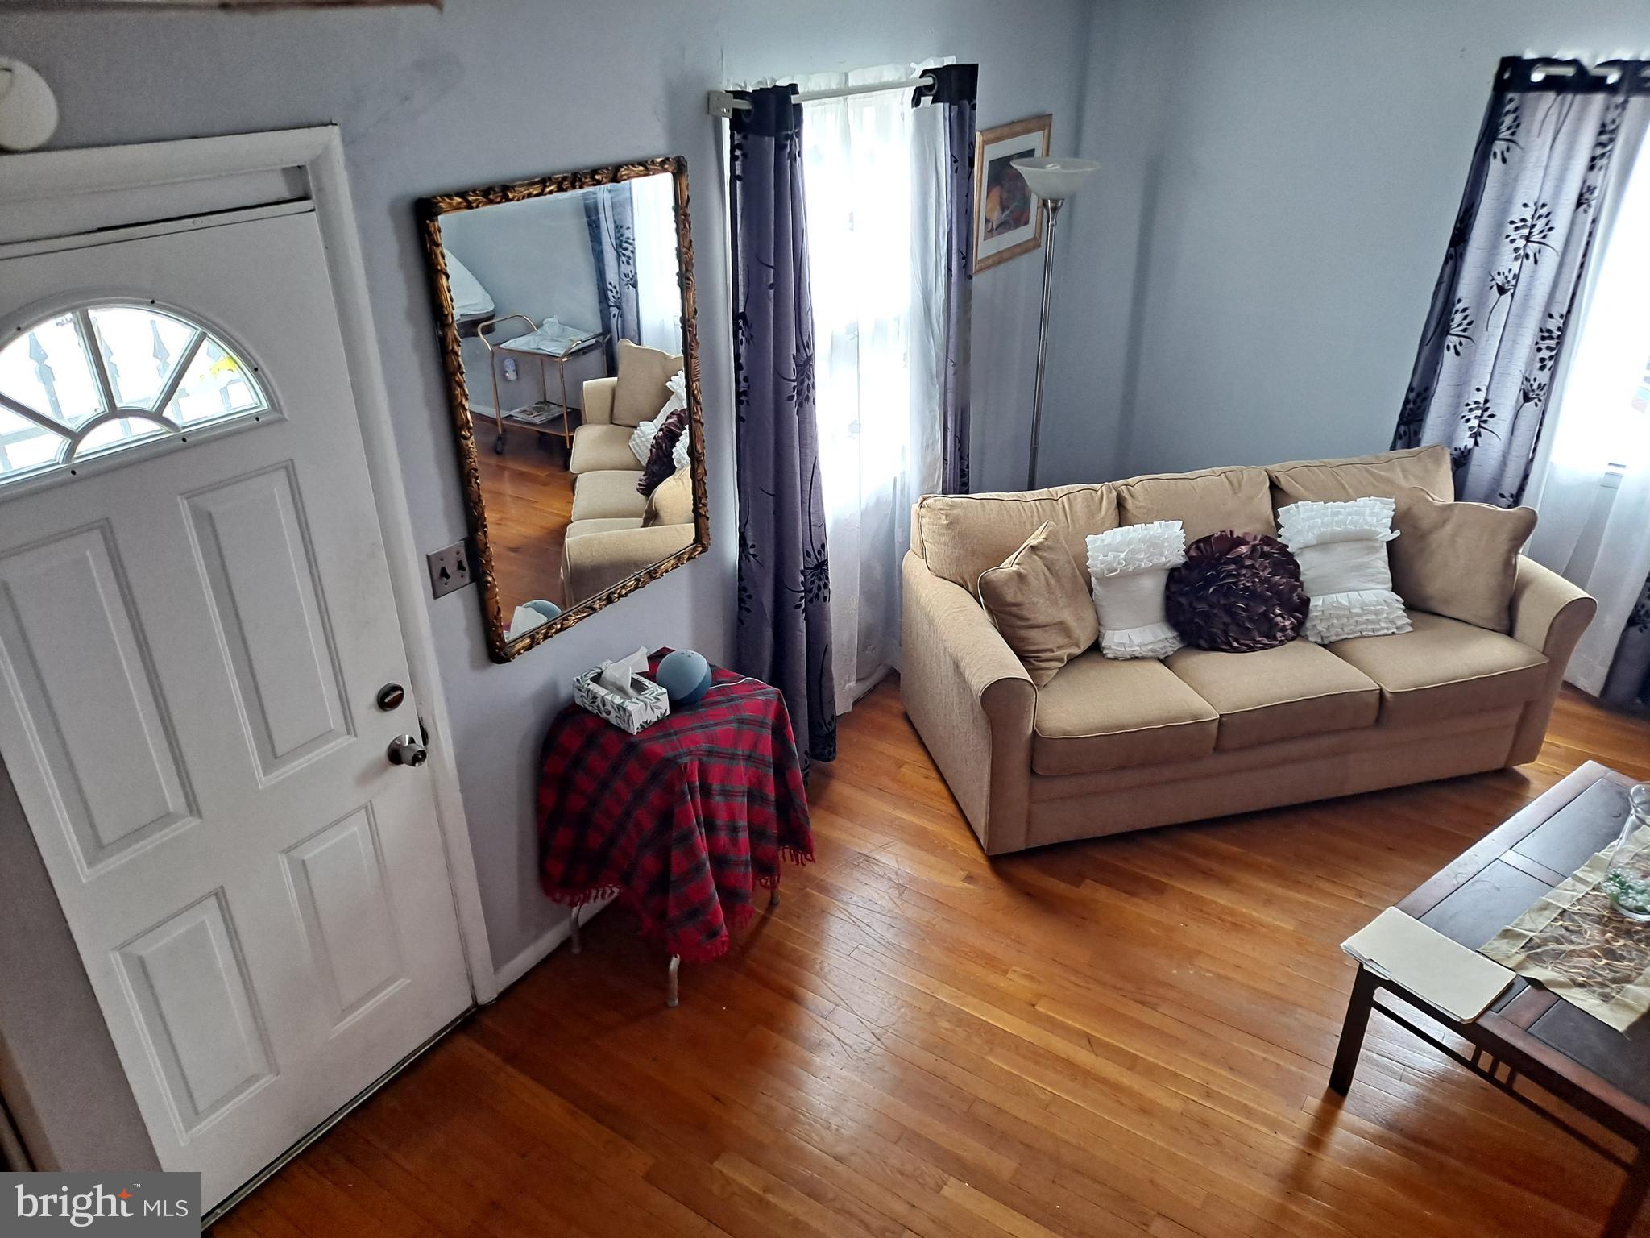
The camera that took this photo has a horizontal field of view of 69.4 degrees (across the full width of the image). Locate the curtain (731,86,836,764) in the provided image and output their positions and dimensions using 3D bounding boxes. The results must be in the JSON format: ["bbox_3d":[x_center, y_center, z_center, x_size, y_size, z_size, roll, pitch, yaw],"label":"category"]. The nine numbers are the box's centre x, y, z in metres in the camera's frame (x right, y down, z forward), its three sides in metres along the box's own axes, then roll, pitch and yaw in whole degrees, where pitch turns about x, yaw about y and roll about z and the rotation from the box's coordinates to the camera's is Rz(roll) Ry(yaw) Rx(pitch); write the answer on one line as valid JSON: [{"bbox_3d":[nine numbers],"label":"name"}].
[{"bbox_3d":[-0.112,-0.397,3.515,0.140,2.140,0.430,18,33,31],"label":"curtain"}]

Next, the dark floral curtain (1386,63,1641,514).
[{"bbox_3d":[2.267,-0.771,4.175,0.460,2.150,0.140,18,33,31],"label":"dark floral curtain"}]

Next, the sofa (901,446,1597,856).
[{"bbox_3d":[1.358,0.041,4.058,2.090,0.910,0.910,-7,29,-12],"label":"sofa"}]

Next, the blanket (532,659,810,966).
[{"bbox_3d":[-0.399,0.502,3.252,0.500,0.600,0.560,18,33,31],"label":"blanket"}]

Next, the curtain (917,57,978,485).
[{"bbox_3d":[0.413,-0.759,4.192,0.140,2.140,0.400,18,33,31],"label":"curtain"}]

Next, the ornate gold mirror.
[{"bbox_3d":[-0.569,-0.520,2.910,0.050,1.065,0.770,18,33,31],"label":"ornate gold mirror"}]

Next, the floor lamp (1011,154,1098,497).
[{"bbox_3d":[0.821,-0.800,4.662,0.310,1.830,0.310,18,33,31],"label":"floor lamp"}]

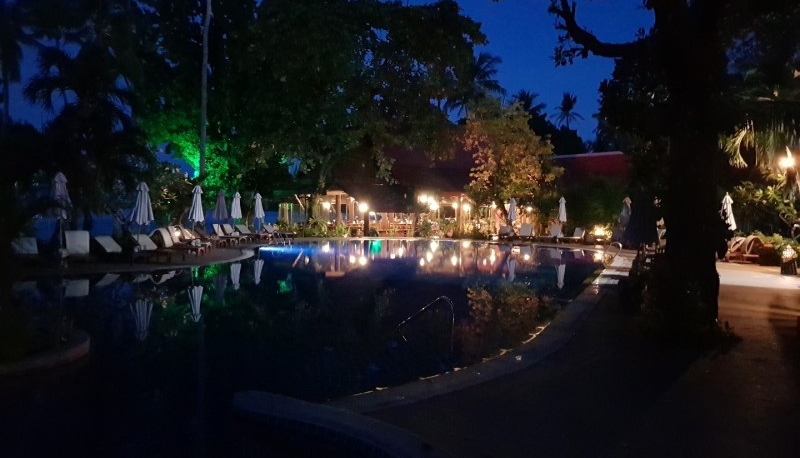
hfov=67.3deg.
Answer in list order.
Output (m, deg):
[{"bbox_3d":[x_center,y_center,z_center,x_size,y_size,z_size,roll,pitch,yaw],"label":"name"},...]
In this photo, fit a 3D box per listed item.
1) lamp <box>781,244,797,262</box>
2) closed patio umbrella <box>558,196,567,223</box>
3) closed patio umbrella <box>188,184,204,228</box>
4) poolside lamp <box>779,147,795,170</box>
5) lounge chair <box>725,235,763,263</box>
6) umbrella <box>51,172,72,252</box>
[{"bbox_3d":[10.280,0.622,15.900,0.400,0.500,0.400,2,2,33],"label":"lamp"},{"bbox_3d":[8.870,-0.542,32.800,0.500,2.350,0.500,1,2,0],"label":"closed patio umbrella"},{"bbox_3d":[-7.463,-0.391,22.070,0.580,2.350,0.580,1,2,0],"label":"closed patio umbrella"},{"bbox_3d":[10.176,-1.854,15.800,0.380,0.550,0.380,2,2,33],"label":"poolside lamp"},{"bbox_3d":[11.586,0.668,20.186,1.750,0.850,0.700,0,2,-23],"label":"lounge chair"},{"bbox_3d":[-9.310,-0.366,16.541,0.650,2.400,0.650,0,2,-29],"label":"umbrella"}]

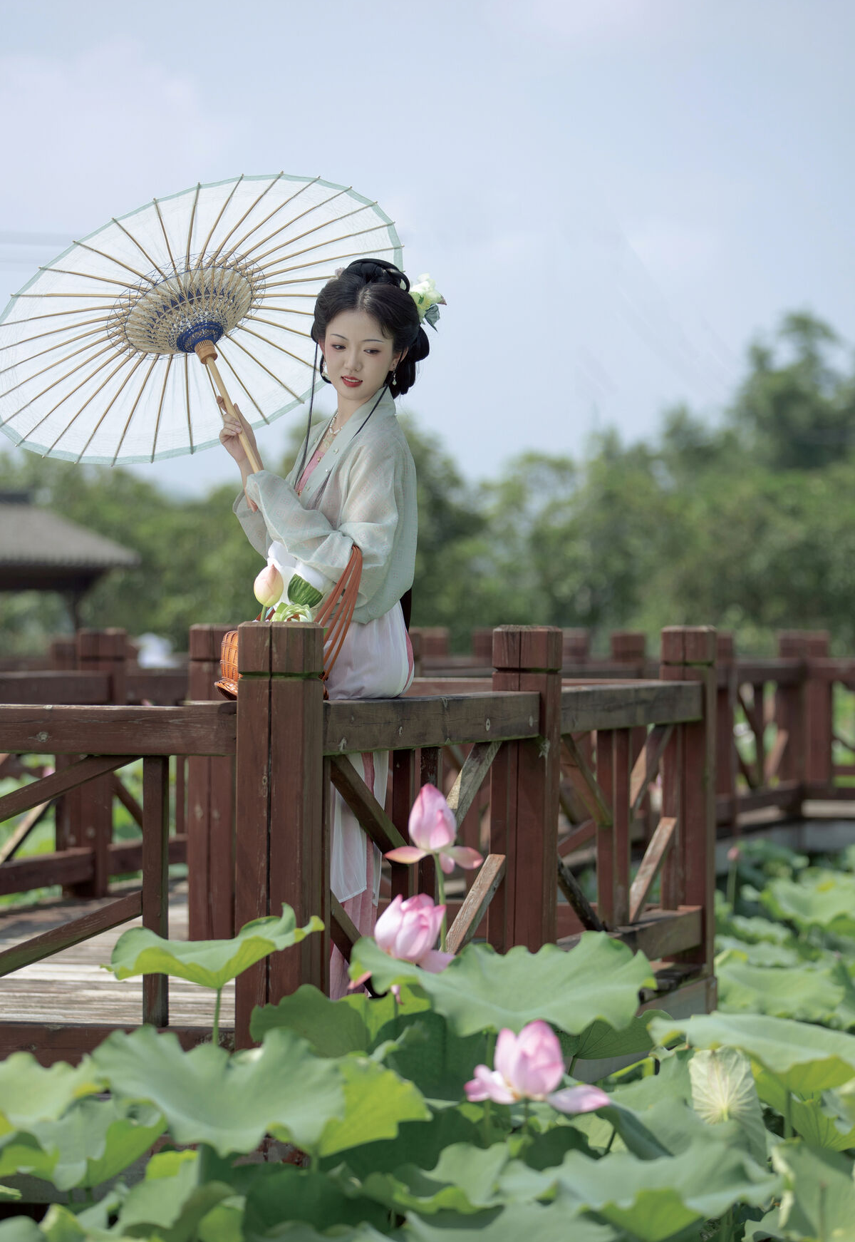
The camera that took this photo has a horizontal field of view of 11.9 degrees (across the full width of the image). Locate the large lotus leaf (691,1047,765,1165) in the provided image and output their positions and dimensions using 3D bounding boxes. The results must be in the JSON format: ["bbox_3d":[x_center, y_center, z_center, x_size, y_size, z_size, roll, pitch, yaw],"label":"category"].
[{"bbox_3d":[0.534,0.856,7.250,0.170,0.210,0.200,0,0,0],"label":"large lotus leaf"}]

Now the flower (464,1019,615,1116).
[{"bbox_3d":[0.160,0.652,6.000,0.215,0.130,0.180,0,0,0],"label":"flower"}]

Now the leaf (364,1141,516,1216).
[{"bbox_3d":[0.011,0.804,5.900,0.230,0.095,0.240,0,0,0],"label":"leaf"}]

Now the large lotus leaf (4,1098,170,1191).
[{"bbox_3d":[-0.502,0.764,6.000,0.260,0.120,0.260,0,0,0],"label":"large lotus leaf"}]

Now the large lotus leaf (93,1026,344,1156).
[{"bbox_3d":[-0.331,0.745,6.500,0.400,0.200,0.380,0,0,0],"label":"large lotus leaf"}]

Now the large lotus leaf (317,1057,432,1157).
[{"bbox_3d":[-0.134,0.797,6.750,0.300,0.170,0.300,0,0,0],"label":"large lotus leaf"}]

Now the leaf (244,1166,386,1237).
[{"bbox_3d":[-0.178,0.925,6.550,0.280,0.140,0.280,0,0,0],"label":"leaf"}]

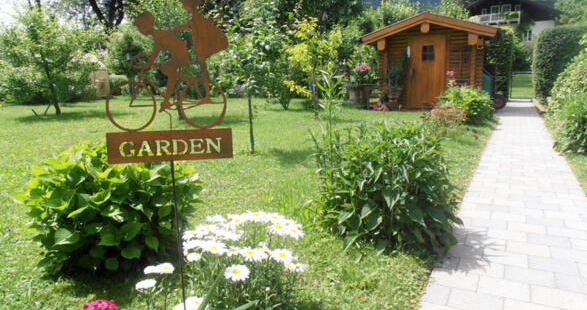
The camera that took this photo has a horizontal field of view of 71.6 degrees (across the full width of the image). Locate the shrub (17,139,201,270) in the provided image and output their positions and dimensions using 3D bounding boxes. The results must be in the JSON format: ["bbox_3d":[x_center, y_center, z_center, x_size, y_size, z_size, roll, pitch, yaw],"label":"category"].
[{"bbox_3d":[-0.980,0.234,2.412,1.020,0.550,0.900,-6,11,-22],"label":"shrub"}]

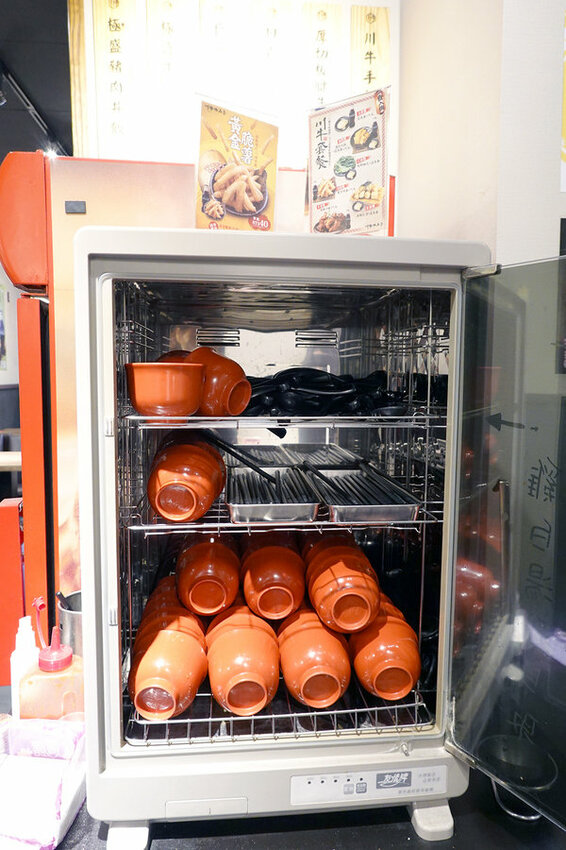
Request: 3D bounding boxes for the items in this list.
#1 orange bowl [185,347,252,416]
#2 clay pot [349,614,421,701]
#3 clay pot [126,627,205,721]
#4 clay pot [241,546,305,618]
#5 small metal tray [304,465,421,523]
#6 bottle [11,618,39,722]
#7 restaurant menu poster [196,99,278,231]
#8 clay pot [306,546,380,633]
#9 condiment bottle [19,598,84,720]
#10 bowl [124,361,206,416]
[{"bbox_3d":[-0.088,-0.052,0.796,0.075,0.097,0.097,25,10,29],"label":"orange bowl"},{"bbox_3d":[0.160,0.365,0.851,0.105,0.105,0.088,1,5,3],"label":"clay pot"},{"bbox_3d":[-0.157,0.335,0.743,0.100,0.100,0.078,1,16,3],"label":"clay pot"},{"bbox_3d":[-0.012,0.254,0.869,0.100,0.100,0.078,1,12,-3],"label":"clay pot"},{"bbox_3d":[0.109,0.105,0.863,0.127,0.029,0.252,0,5,-5],"label":"small metal tray"},{"bbox_3d":[-0.412,0.393,0.912,0.050,0.172,0.050,1,5,0],"label":"bottle"},{"bbox_3d":[-0.054,-0.309,0.718,0.116,0.165,0.020,-3,6,-33],"label":"restaurant menu poster"},{"bbox_3d":[0.089,0.243,0.785,0.100,0.100,0.078,1,4,-3],"label":"clay pot"},{"bbox_3d":[-0.334,0.372,0.843,0.105,0.228,0.098,-1,5,-18],"label":"condiment bottle"},{"bbox_3d":[-0.150,-0.041,0.725,0.101,0.077,0.101,0,6,-6],"label":"bowl"}]

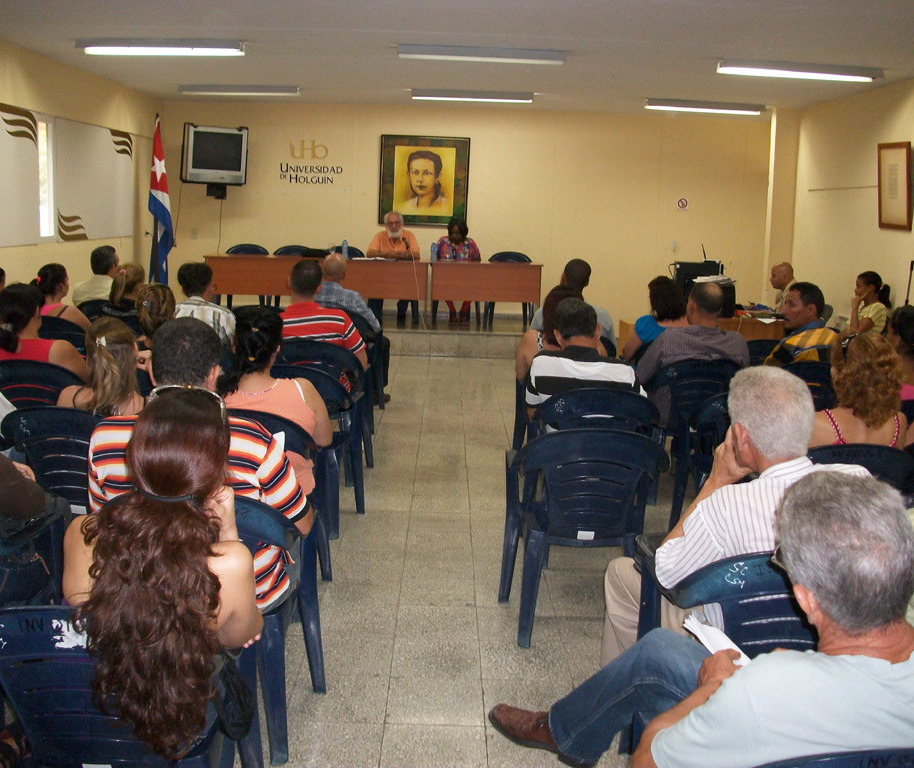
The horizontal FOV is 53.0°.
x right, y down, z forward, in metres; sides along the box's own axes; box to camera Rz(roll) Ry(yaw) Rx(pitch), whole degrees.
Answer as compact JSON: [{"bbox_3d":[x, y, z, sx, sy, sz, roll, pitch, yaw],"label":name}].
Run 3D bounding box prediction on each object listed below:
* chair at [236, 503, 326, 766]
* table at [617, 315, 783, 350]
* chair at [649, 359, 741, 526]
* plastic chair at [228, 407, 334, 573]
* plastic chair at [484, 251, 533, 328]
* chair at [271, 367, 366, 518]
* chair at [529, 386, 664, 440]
[{"bbox_3d":[-0.694,0.616,2.684,0.570,0.830,0.560,2,11,2],"label":"chair"},{"bbox_3d":[1.990,-0.188,7.562,1.280,0.750,0.650,1,11,-1],"label":"table"},{"bbox_3d":[1.283,0.227,5.180,0.570,0.830,0.560,2,11,-1],"label":"chair"},{"bbox_3d":[-0.792,0.448,3.567,0.570,0.830,0.560,2,11,2],"label":"plastic chair"},{"bbox_3d":[0.589,-1.074,10.509,0.565,0.823,0.535,2,11,-1],"label":"plastic chair"},{"bbox_3d":[-0.744,0.287,4.433,0.570,0.830,0.560,2,11,3],"label":"chair"},{"bbox_3d":[0.587,0.376,4.266,0.570,0.830,0.560,2,11,-1],"label":"chair"}]

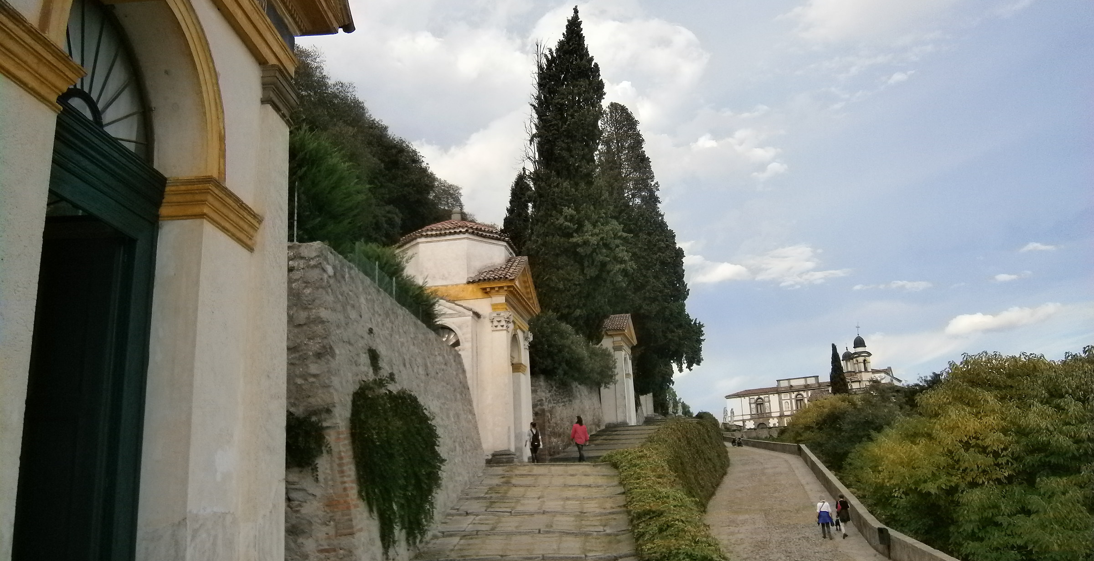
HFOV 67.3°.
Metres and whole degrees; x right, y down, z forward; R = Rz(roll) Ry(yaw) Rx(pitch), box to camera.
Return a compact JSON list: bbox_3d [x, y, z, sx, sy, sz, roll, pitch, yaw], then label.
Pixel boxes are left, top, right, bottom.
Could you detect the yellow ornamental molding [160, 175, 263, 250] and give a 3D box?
[{"bbox_3d":[-2.360,-0.437,5.827,0.380,0.285,0.900,-4,-15,2],"label":"yellow ornamental molding"}]

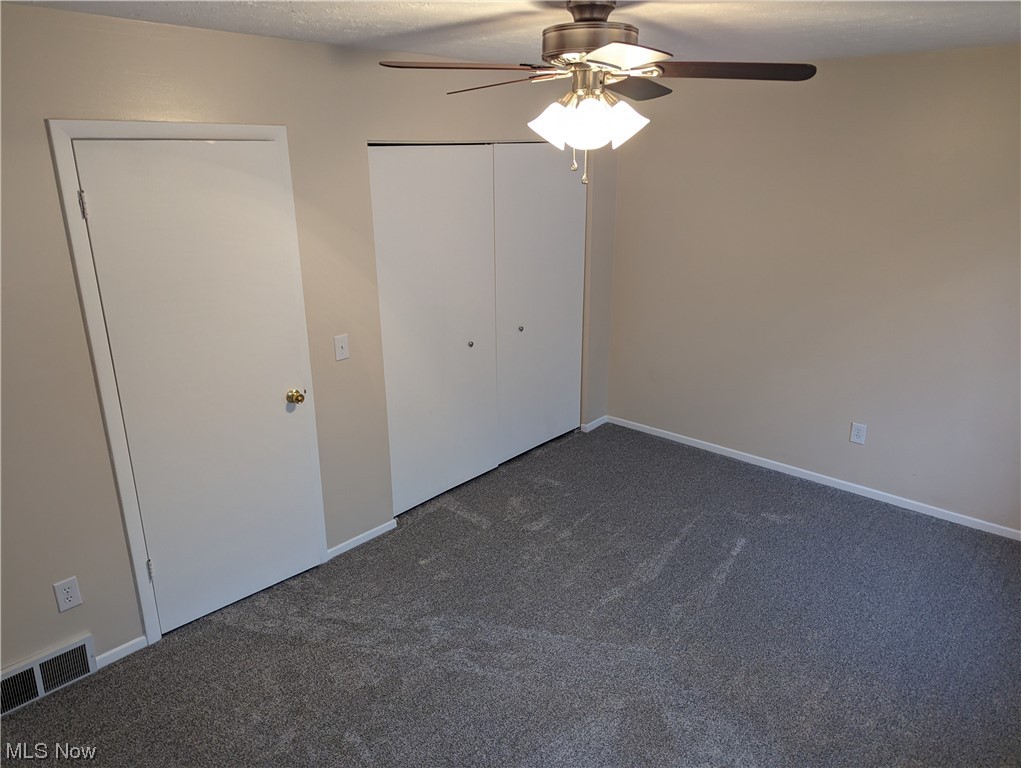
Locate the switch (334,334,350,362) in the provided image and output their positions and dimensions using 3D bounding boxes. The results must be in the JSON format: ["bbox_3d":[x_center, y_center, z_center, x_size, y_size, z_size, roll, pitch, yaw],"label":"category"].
[{"bbox_3d":[-0.827,-0.177,3.493,0.011,0.123,0.078,15,23,39],"label":"switch"}]

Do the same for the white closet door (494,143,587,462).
[{"bbox_3d":[0.204,-0.528,4.696,0.035,2.015,0.915,15,23,39],"label":"white closet door"}]

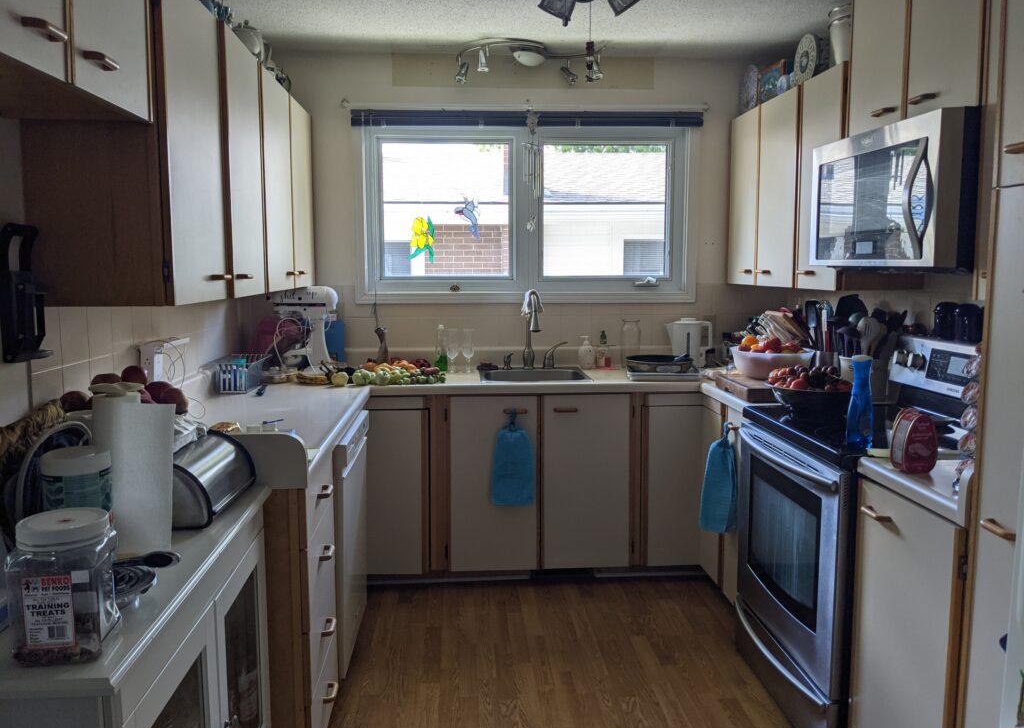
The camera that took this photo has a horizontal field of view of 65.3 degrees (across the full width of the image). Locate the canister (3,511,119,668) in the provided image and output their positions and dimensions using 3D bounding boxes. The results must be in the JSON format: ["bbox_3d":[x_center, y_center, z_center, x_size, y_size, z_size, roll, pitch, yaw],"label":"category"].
[{"bbox_3d":[-0.630,0.312,1.140,0.122,0.182,0.122,-2,7,-14],"label":"canister"}]

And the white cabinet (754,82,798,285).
[{"bbox_3d":[1.294,-0.743,3.466,0.315,0.815,0.440,-1,7,-4],"label":"white cabinet"}]

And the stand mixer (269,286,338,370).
[{"bbox_3d":[-0.966,-0.155,3.719,0.360,0.420,0.260,1,7,6],"label":"stand mixer"}]

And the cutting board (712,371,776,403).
[{"bbox_3d":[1.023,0.094,3.215,0.300,0.047,0.420,-1,7,-4],"label":"cutting board"}]

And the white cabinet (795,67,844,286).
[{"bbox_3d":[1.294,-0.670,2.960,0.330,0.790,0.370,-1,7,-4],"label":"white cabinet"}]

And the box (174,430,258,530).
[{"bbox_3d":[-0.768,0.244,1.833,0.250,0.158,0.360,-1,7,-4],"label":"box"}]

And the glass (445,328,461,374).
[{"bbox_3d":[-0.281,-0.056,3.755,0.063,0.205,0.063,-1,7,-4],"label":"glass"}]

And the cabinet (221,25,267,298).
[{"bbox_3d":[-1.028,-0.632,2.607,0.335,0.810,0.455,-1,7,-4],"label":"cabinet"}]

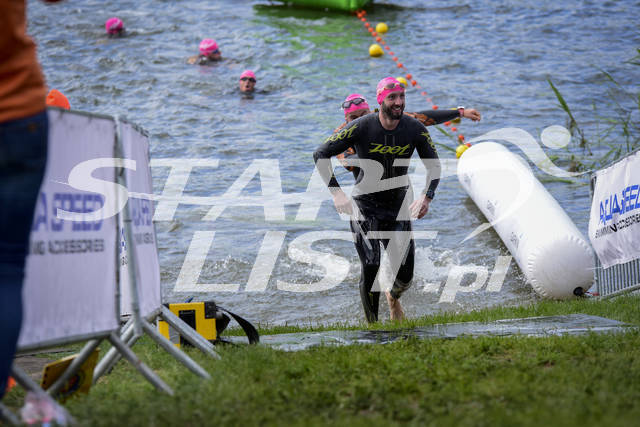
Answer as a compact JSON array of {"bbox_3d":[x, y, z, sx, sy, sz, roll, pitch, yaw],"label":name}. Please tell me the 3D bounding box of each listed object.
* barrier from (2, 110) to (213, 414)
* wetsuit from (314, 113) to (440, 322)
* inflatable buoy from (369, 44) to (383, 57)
[{"bbox_3d":[-0.870,0.165,14.500,0.650,1.100,5.400,0,0,2],"label":"barrier"},{"bbox_3d":[0.365,0.032,22.600,0.810,1.410,0.580,-1,11,-7],"label":"wetsuit"},{"bbox_3d":[0.623,-1.820,39.800,0.155,0.150,0.155,0,8,0],"label":"inflatable buoy"}]

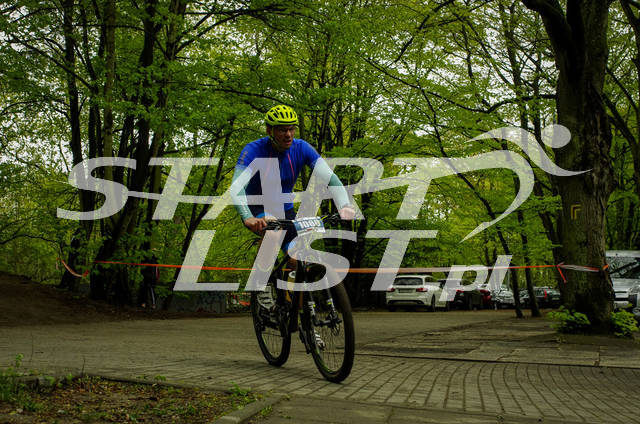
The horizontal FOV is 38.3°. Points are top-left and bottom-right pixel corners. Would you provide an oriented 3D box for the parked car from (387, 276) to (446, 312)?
[{"bbox_3d":[4.379,3.544,39.865,1.800,1.460,4.580,-2,-5,20],"label":"parked car"}]

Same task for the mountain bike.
[{"bbox_3d":[-0.166,0.550,6.116,0.740,1.050,1.860,-6,-2,-21],"label":"mountain bike"}]

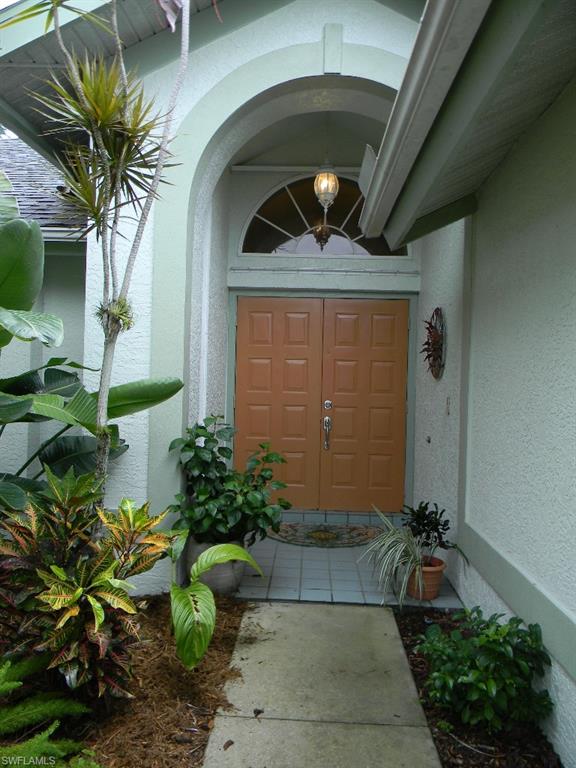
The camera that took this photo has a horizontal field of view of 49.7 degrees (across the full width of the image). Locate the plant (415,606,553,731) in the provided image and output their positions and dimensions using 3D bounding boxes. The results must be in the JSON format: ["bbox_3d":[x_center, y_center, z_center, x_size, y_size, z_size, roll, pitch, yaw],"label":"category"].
[{"bbox_3d":[0.875,1.309,2.940,0.550,0.410,0.640,1,2,2],"label":"plant"}]

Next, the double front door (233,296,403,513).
[{"bbox_3d":[0.319,0.200,5.959,1.628,2.031,0.070,1,2,2],"label":"double front door"}]

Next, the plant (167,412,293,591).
[{"bbox_3d":[-0.382,0.799,4.226,0.810,1.179,0.650,1,2,2],"label":"plant"}]

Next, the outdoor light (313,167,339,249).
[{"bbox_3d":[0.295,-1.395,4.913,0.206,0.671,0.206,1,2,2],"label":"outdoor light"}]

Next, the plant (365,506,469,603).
[{"bbox_3d":[0.844,1.108,4.120,0.620,0.619,0.550,1,2,2],"label":"plant"}]

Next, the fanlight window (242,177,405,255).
[{"bbox_3d":[0.359,-1.578,5.890,1.587,0.763,0.070,1,2,2],"label":"fanlight window"}]

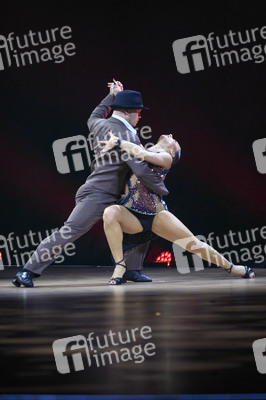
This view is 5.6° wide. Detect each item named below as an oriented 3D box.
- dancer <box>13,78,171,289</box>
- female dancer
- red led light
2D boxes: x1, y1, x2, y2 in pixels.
[{"bbox_3d":[-0.333,-0.136,22.000,1.200,1.650,0.750,-2,3,-33],"label":"dancer"},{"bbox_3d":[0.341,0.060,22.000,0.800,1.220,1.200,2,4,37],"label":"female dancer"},{"bbox_3d":[0.270,0.518,24.300,0.170,0.150,0.160,1,3,6],"label":"red led light"}]

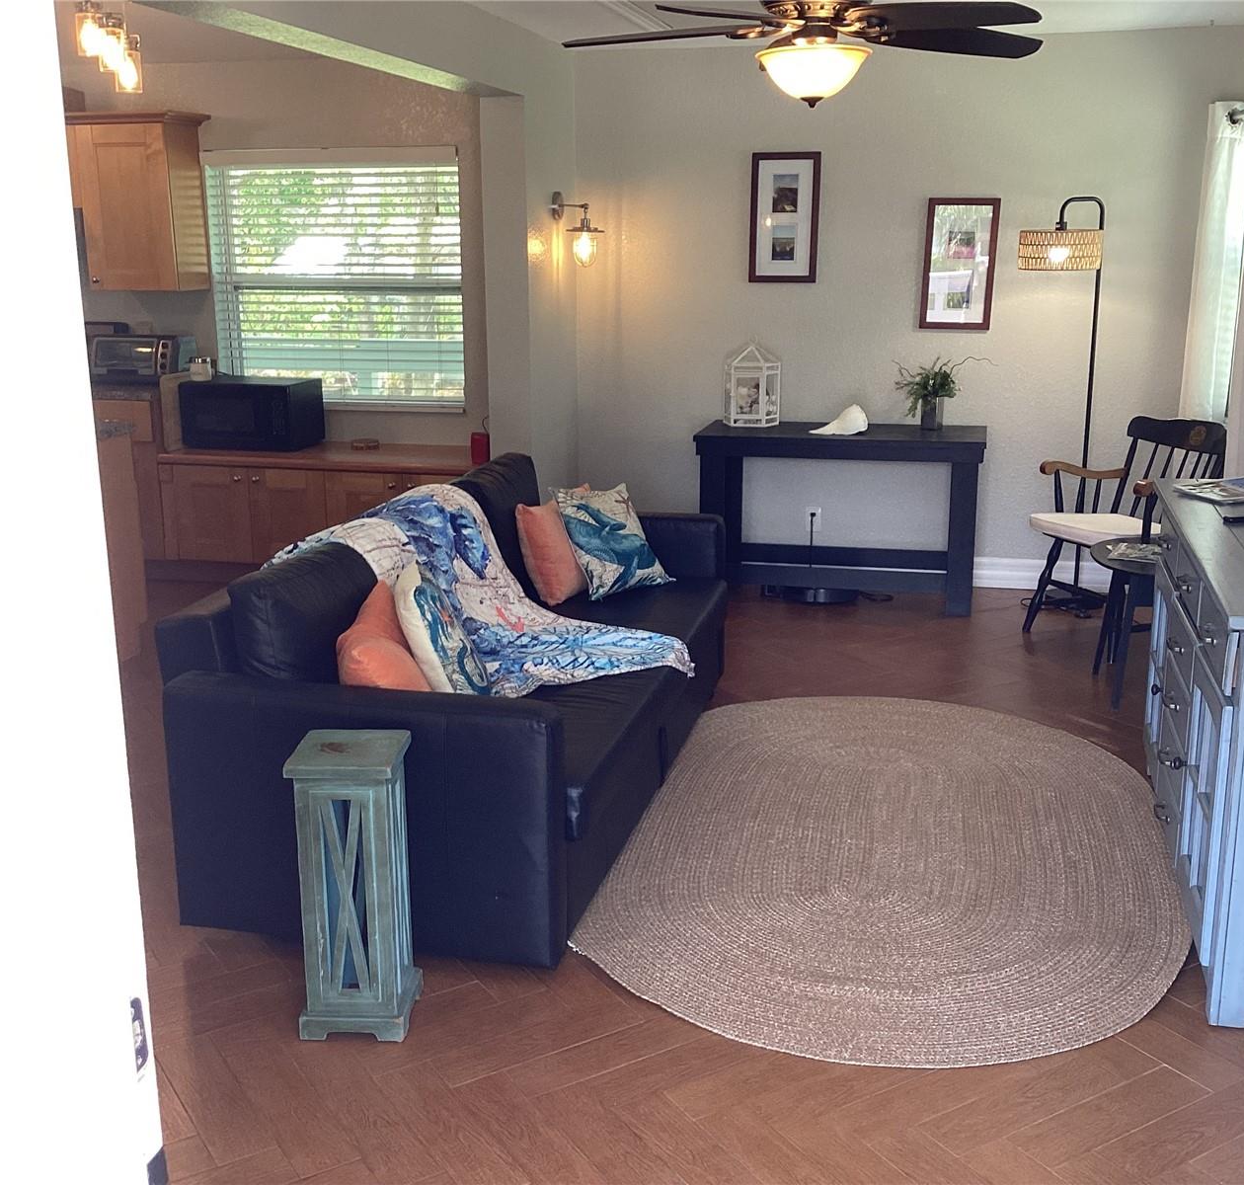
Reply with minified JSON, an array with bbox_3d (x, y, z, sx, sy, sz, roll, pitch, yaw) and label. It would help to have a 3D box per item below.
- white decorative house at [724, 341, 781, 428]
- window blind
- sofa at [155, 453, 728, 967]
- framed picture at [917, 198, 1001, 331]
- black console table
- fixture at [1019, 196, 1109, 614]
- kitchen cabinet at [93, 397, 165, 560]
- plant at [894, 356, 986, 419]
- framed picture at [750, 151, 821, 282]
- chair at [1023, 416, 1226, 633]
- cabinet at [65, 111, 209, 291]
[{"bbox_3d":[0.605,-0.961,6.493,0.240,0.385,0.215,3,14,14],"label":"white decorative house"},{"bbox_3d":[-1.408,-1.505,6.855,1.310,1.200,0.060,3,14,14],"label":"window blind"},{"bbox_3d":[-0.374,0.129,4.120,1.040,0.860,2.270,3,14,14],"label":"sofa"},{"bbox_3d":[1.504,-1.458,6.301,0.308,0.570,0.025,3,14,14],"label":"framed picture"},{"bbox_3d":[0.990,-0.356,6.389,1.240,0.755,0.550,3,14,14],"label":"black console table"},{"bbox_3d":[1.886,-0.796,6.080,0.420,1.740,0.360,-2,13,-8],"label":"fixture"},{"bbox_3d":[-2.353,-0.589,7.050,0.500,0.830,0.600,3,14,14],"label":"kitchen cabinet"},{"bbox_3d":[1.410,-0.911,6.299,0.380,0.290,0.290,3,14,14],"label":"plant"},{"bbox_3d":[0.741,-1.706,6.448,0.310,0.570,0.025,3,14,14],"label":"framed picture"},{"bbox_3d":[1.995,-0.228,5.558,0.540,0.870,0.600,-7,15,-25],"label":"chair"},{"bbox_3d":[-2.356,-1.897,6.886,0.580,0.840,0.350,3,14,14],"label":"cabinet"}]

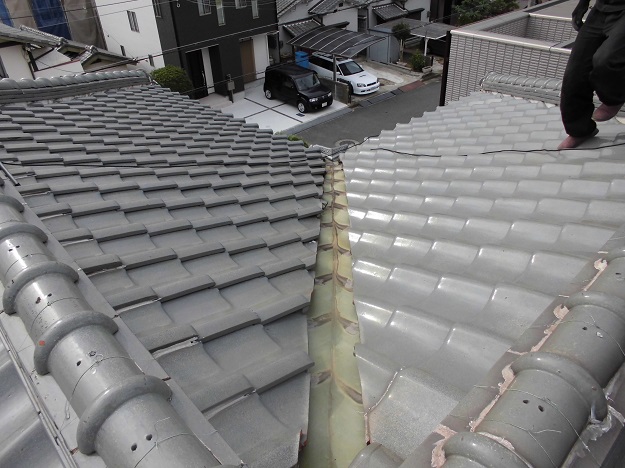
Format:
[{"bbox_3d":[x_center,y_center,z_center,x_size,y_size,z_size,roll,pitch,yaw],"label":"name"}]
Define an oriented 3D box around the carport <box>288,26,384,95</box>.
[{"bbox_3d":[1.216,-9.307,25.351,2.631,2.695,4.759,-28,42,-33],"label":"carport"}]

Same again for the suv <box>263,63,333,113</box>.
[{"bbox_3d":[-0.689,-7.282,23.371,1.690,1.650,3.870,-26,41,-31],"label":"suv"}]

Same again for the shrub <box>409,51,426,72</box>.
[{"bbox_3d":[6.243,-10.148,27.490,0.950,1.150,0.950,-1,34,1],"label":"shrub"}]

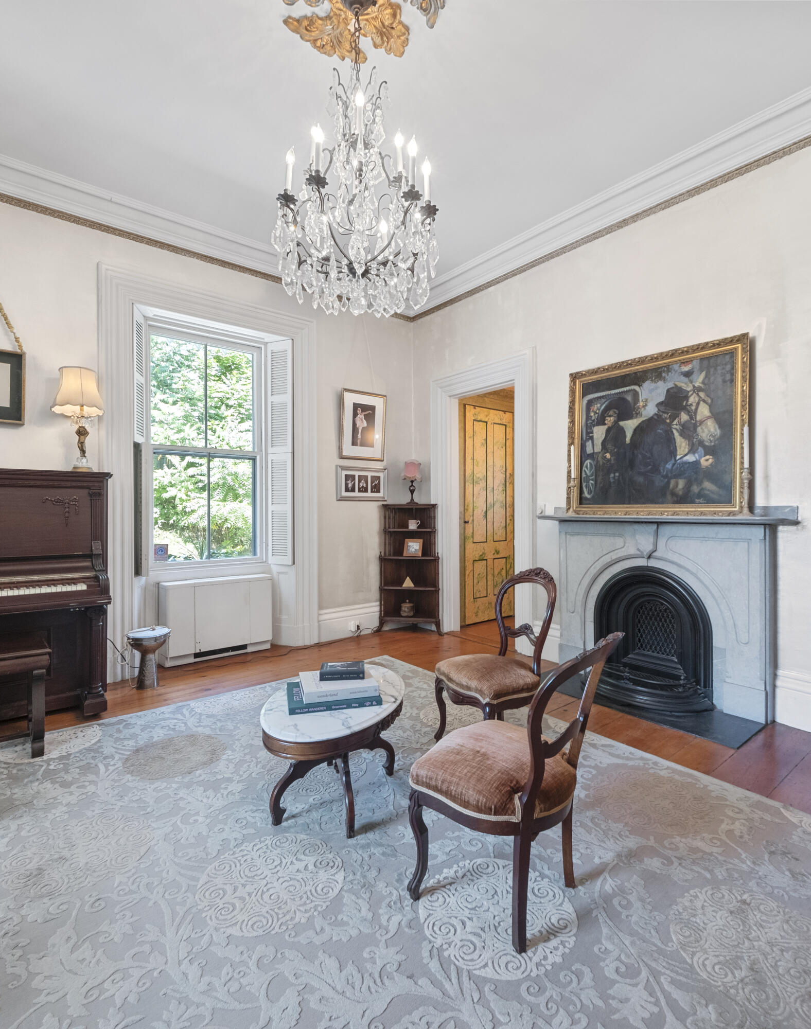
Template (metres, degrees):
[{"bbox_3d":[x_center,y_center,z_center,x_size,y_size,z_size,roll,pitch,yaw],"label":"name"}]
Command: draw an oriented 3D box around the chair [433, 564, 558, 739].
[{"bbox_3d":[0.478,0.746,2.587,0.570,0.860,0.465,0,0,-28],"label":"chair"}]

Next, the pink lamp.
[{"bbox_3d":[0.066,-0.315,5.020,0.190,0.441,0.190,0,0,6],"label":"pink lamp"}]

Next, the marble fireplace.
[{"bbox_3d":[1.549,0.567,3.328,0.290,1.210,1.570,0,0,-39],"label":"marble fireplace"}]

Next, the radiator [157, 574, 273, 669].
[{"bbox_3d":[-1.516,0.833,4.160,0.830,0.610,0.210,0,0,-39],"label":"radiator"}]

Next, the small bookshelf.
[{"bbox_3d":[0.059,0.518,5.031,0.640,1.225,0.340,0,0,6],"label":"small bookshelf"}]

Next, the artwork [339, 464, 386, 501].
[{"bbox_3d":[-0.398,-0.284,4.826,0.565,0.314,0.030,0,0,-39],"label":"artwork"}]

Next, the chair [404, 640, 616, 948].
[{"bbox_3d":[0.346,0.747,1.569,0.570,0.860,0.465,0,0,43],"label":"chair"}]

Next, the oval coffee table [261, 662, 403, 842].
[{"bbox_3d":[-0.283,0.966,2.158,0.540,0.425,0.890,0,0,14],"label":"oval coffee table"}]

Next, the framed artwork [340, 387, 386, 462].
[{"bbox_3d":[-0.408,-0.854,4.958,0.510,0.655,0.030,0,4,-39],"label":"framed artwork"}]

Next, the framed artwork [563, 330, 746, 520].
[{"bbox_3d":[1.596,-0.516,3.397,0.055,1.060,1.165,6,-4,-39],"label":"framed artwork"}]

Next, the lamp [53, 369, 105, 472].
[{"bbox_3d":[-2.030,-0.579,3.205,0.270,0.660,0.270,0,0,-39],"label":"lamp"}]

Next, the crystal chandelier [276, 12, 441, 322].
[{"bbox_3d":[-0.194,-1.421,2.071,0.660,1.245,0.660,0,0,0],"label":"crystal chandelier"}]

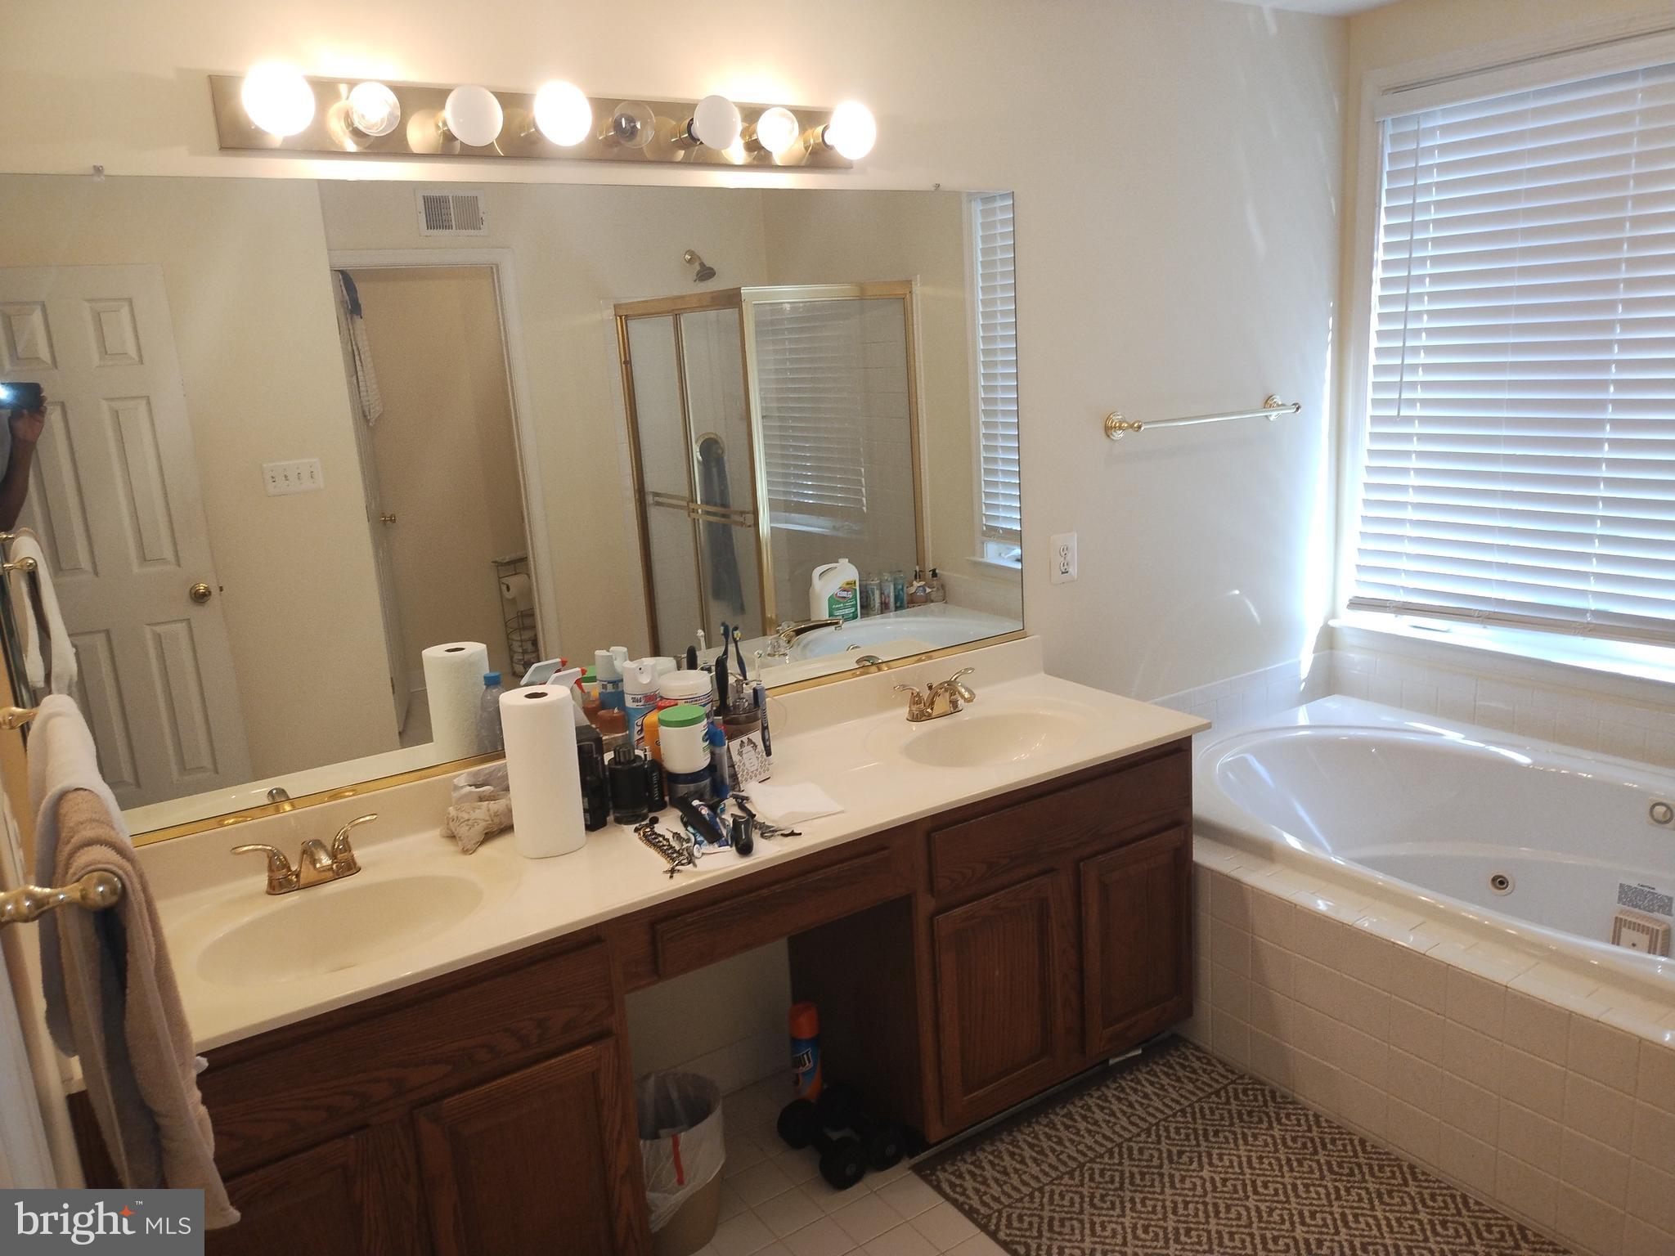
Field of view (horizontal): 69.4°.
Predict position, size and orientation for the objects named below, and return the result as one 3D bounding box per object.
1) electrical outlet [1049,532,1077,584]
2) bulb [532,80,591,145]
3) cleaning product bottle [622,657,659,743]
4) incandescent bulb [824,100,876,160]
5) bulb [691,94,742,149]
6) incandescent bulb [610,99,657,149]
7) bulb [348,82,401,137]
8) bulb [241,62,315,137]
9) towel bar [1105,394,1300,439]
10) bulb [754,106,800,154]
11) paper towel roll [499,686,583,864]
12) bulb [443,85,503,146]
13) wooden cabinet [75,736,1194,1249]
[{"bbox_3d":[0.580,-0.177,3.073,0.080,0.121,0.010,-12,15,-32],"label":"electrical outlet"},{"bbox_3d":[-0.482,-0.892,2.108,0.094,0.094,0.106,-12,15,-31],"label":"bulb"},{"bbox_3d":[-0.376,0.198,2.409,0.067,0.248,0.067,-8,13,-19],"label":"cleaning product bottle"},{"bbox_3d":[0.027,-0.992,2.418,0.094,0.094,0.114,-12,15,-32],"label":"incandescent bulb"},{"bbox_3d":[-0.227,-0.943,2.266,0.094,0.094,0.106,-12,15,-31],"label":"bulb"},{"bbox_3d":[-0.373,-0.914,2.203,0.078,0.078,0.094,-12,15,-32],"label":"incandescent bulb"},{"bbox_3d":[-0.757,-0.844,1.978,0.080,0.080,0.092,-12,15,-31],"label":"bulb"},{"bbox_3d":[-0.866,-0.814,1.872,0.094,0.094,0.106,-12,15,-31],"label":"bulb"},{"bbox_3d":[0.999,-0.563,3.235,0.697,0.072,0.089,-12,15,-32],"label":"towel bar"},{"bbox_3d":[-0.118,-0.973,2.371,0.080,0.080,0.092,-12,15,-31],"label":"bulb"},{"bbox_3d":[-0.516,0.253,2.125,0.118,0.281,0.118,-4,12,1],"label":"paper towel roll"},{"bbox_3d":[-0.611,-0.860,2.030,0.094,0.094,0.106,-12,15,-31],"label":"bulb"},{"bbox_3d":[-0.226,0.738,2.370,2.061,0.761,0.553,-12,15,-32],"label":"wooden cabinet"}]

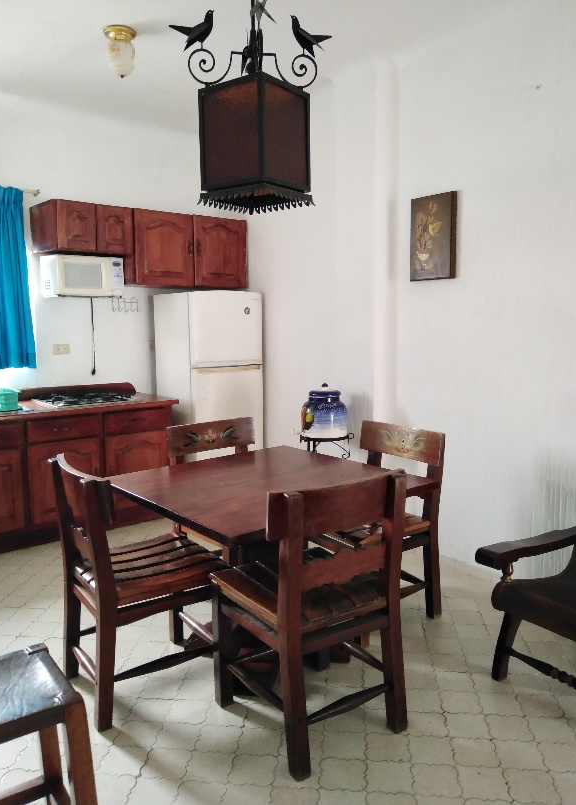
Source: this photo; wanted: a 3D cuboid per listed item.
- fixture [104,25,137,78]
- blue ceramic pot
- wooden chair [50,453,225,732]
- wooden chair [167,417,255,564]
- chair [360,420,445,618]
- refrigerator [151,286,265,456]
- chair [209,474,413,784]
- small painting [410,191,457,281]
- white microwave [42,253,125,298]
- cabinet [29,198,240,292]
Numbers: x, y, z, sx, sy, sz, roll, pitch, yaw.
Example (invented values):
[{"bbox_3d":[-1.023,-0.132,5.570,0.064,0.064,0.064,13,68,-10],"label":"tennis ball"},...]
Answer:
[{"bbox_3d":[-0.918,-1.925,3.335,0.176,0.251,0.176,-6,9,-36],"label":"fixture"},{"bbox_3d":[0.239,0.052,4.009,0.306,0.352,0.306,-1,7,0],"label":"blue ceramic pot"},{"bbox_3d":[-0.580,0.664,2.410,0.543,0.902,0.550,-6,9,-34],"label":"wooden chair"},{"bbox_3d":[-0.270,0.574,3.094,0.543,0.902,0.550,-6,9,-34],"label":"wooden chair"},{"bbox_3d":[0.386,0.588,2.925,0.550,0.902,0.543,-6,9,-34],"label":"chair"},{"bbox_3d":[-0.642,-0.044,4.947,0.620,1.664,0.663,-6,9,-36],"label":"refrigerator"},{"bbox_3d":[0.037,0.691,2.151,0.550,0.902,0.550,-5,9,-32],"label":"chair"},{"bbox_3d":[0.815,-0.925,3.412,0.046,0.464,0.281,-6,9,-36],"label":"small painting"},{"bbox_3d":[-1.476,-0.895,4.376,0.465,0.282,0.359,-6,9,-36],"label":"white microwave"},{"bbox_3d":[-1.076,-1.175,4.706,1.537,0.547,0.402,-6,9,-36],"label":"cabinet"}]

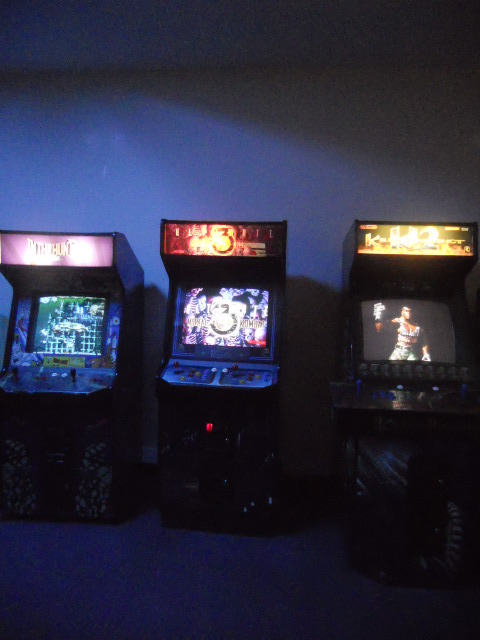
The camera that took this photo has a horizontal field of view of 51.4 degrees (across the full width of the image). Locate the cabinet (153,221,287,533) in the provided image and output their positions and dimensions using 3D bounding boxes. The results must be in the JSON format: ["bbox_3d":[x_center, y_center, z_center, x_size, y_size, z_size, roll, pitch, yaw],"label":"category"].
[{"bbox_3d":[-0.082,0.307,3.054,0.670,1.754,0.840,2,7,4],"label":"cabinet"}]

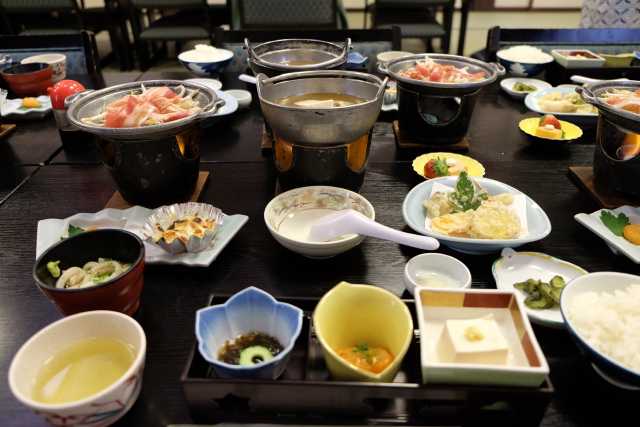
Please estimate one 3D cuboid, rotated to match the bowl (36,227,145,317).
[{"bbox_3d":[-0.244,0.073,0.530,0.110,0.060,0.110,0,32,0],"label":"bowl"}]

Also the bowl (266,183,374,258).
[{"bbox_3d":[0.001,0.018,0.628,0.140,0.046,0.140,0,32,0],"label":"bowl"}]

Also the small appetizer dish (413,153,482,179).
[{"bbox_3d":[0.189,-0.056,0.712,0.105,0.028,0.105,1,31,0],"label":"small appetizer dish"}]

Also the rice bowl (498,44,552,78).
[{"bbox_3d":[0.450,-0.330,1.065,0.122,0.069,0.122,0,32,0],"label":"rice bowl"}]

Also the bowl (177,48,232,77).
[{"bbox_3d":[-0.274,-0.360,1.176,0.132,0.053,0.132,1,31,0],"label":"bowl"}]

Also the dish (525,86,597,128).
[{"bbox_3d":[0.487,-0.211,0.965,0.170,0.038,0.170,-1,31,-2],"label":"dish"}]

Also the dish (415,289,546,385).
[{"bbox_3d":[0.130,0.112,0.413,0.095,0.042,0.095,2,32,4],"label":"dish"}]

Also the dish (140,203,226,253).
[{"bbox_3d":[-0.170,0.025,0.608,0.099,0.036,0.099,0,32,0],"label":"dish"}]

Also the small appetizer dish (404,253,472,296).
[{"bbox_3d":[0.119,0.073,0.497,0.068,0.031,0.068,1,31,0],"label":"small appetizer dish"}]

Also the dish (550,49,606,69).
[{"bbox_3d":[0.634,-0.373,1.189,0.092,0.037,0.092,-1,31,-2],"label":"dish"}]

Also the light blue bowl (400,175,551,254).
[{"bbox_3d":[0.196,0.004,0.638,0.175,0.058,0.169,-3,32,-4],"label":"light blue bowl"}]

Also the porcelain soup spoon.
[{"bbox_3d":[0.048,0.021,0.511,0.156,0.040,0.045,-2,26,33],"label":"porcelain soup spoon"}]

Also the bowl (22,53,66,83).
[{"bbox_3d":[-0.693,-0.361,1.227,0.106,0.060,0.106,0,32,0],"label":"bowl"}]

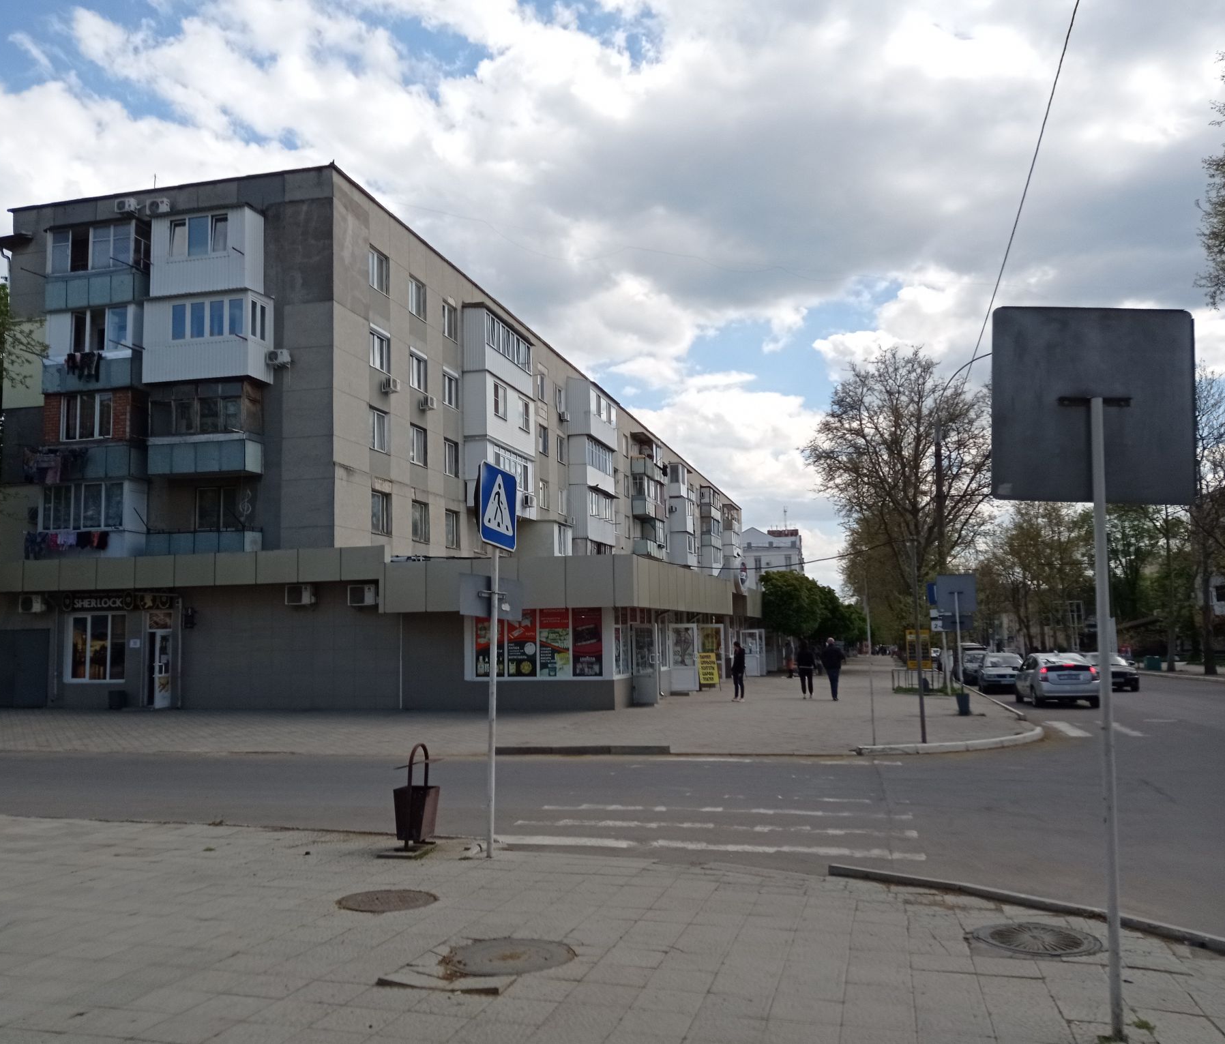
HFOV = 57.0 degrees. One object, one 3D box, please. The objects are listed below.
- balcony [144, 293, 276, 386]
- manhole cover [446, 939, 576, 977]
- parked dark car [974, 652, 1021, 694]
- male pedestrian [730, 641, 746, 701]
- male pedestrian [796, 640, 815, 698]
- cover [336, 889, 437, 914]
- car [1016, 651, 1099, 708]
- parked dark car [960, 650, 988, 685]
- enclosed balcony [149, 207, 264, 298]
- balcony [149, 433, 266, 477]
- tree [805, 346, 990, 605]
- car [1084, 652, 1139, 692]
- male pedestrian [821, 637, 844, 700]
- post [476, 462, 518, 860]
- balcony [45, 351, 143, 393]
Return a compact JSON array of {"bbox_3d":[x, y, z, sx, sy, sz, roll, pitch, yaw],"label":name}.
[{"bbox_3d":[-12.147,-5.432,34.005,3.470,2.630,1.450,-3,-6,13],"label":"balcony"},{"bbox_3d":[-0.524,2.301,5.919,0.650,0.050,0.650,-1,-6,0],"label":"manhole cover"},{"bbox_3d":[14.970,5.719,43.284,1.720,1.440,4.600,-2,-6,13],"label":"parked dark car"},{"bbox_3d":[3.437,4.072,30.887,0.340,1.650,0.420,3,-7,-35],"label":"male pedestrian"},{"bbox_3d":[5.474,4.186,32.089,0.520,1.680,0.350,-3,-6,12],"label":"male pedestrian"},{"bbox_3d":[-1.427,2.419,7.155,0.640,0.040,0.640,-3,-6,12],"label":"cover"},{"bbox_3d":[12.747,4.522,32.427,1.730,1.490,4.400,-3,-6,13],"label":"car"},{"bbox_3d":[16.545,6.549,50.986,1.720,1.450,4.400,-2,-6,13],"label":"parked dark car"},{"bbox_3d":[-12.377,-8.040,34.481,3.200,2.620,1.100,-3,-6,13],"label":"enclosed balcony"},{"bbox_3d":[-12.447,-1.968,34.578,3.280,1.200,1.080,-2,-6,13],"label":"balcony"},{"bbox_3d":[17.328,-0.829,66.000,12.500,19.000,12.000,-2,-6,13],"label":"tree"},{"bbox_3d":[18.080,5.531,41.893,1.750,1.400,4.500,-2,-6,13],"label":"car"},{"bbox_3d":[6.149,4.108,31.594,0.600,1.770,0.400,-3,-6,12],"label":"male pedestrian"},{"bbox_3d":[-0.897,1.056,8.850,0.170,3.070,0.600,-3,-6,21],"label":"post"},{"bbox_3d":[-16.313,-4.609,35.760,3.160,1.130,1.050,-2,-6,13],"label":"balcony"}]

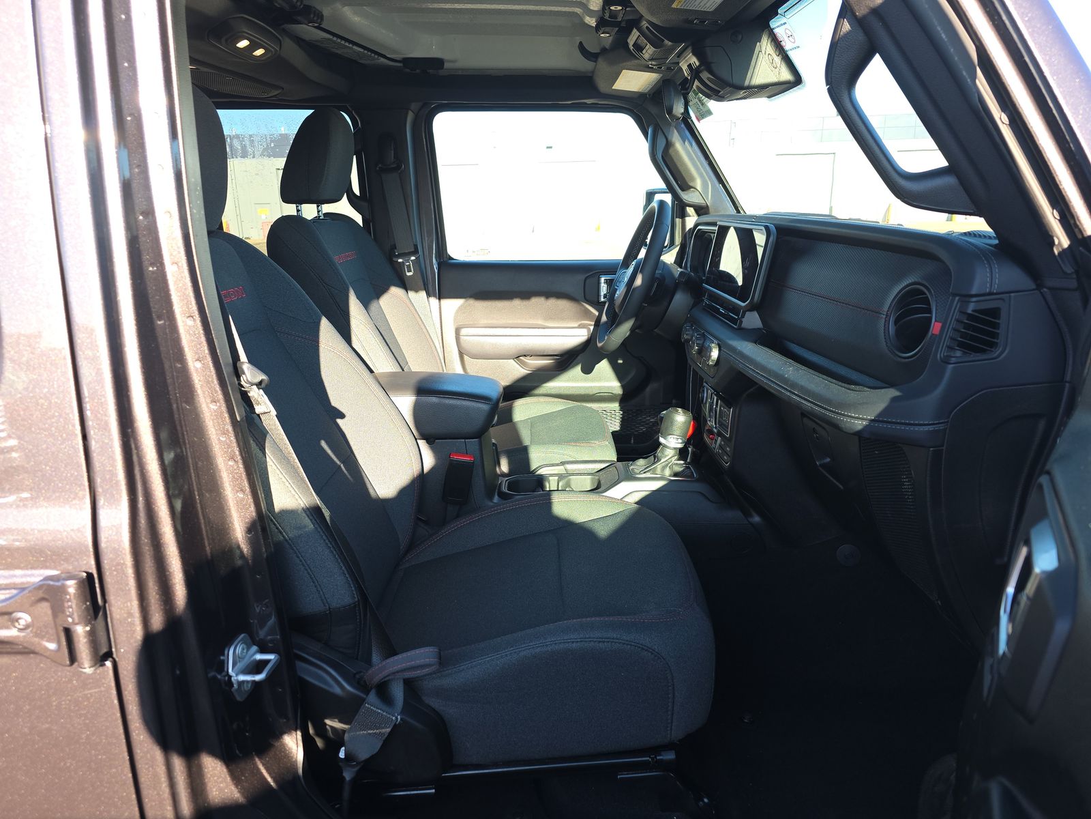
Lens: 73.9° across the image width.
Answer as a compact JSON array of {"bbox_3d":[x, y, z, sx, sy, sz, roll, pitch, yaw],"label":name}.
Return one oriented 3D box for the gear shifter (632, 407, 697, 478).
[{"bbox_3d":[0.233,0.058,1.452,0.112,0.138,0.087,0,15,1],"label":"gear shifter"}]

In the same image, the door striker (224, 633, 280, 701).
[{"bbox_3d":[-0.302,0.271,0.749,0.051,0.071,0.047,0,15,1],"label":"door striker"}]

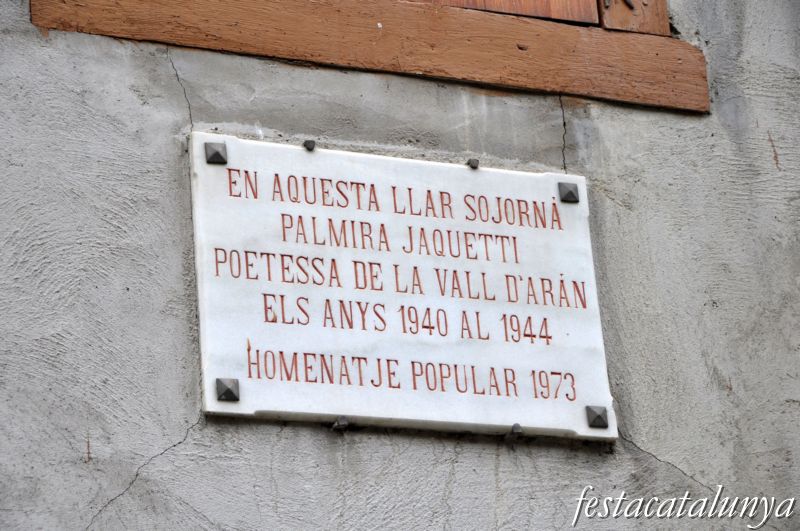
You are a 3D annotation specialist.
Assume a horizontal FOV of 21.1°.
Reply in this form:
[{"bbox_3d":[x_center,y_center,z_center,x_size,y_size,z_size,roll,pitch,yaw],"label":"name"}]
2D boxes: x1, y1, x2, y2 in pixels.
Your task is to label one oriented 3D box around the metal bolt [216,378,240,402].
[{"bbox_3d":[-0.221,0.160,2.783,0.029,0.029,0.009,5,-25,-22],"label":"metal bolt"}]

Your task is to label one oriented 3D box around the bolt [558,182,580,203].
[{"bbox_3d":[0.247,-0.106,3.123,0.029,0.029,0.009,5,-25,-22],"label":"bolt"}]

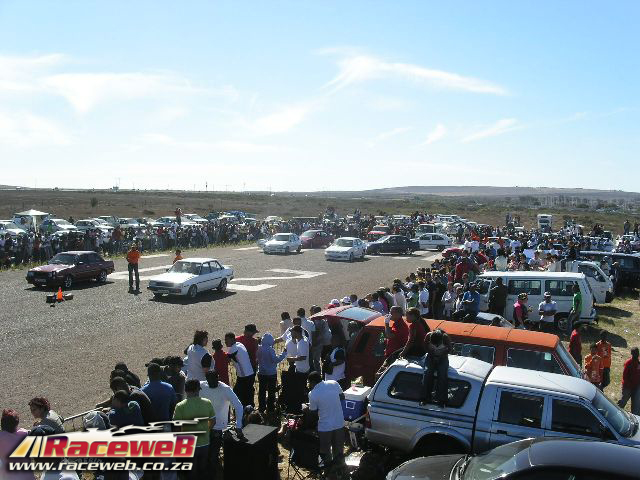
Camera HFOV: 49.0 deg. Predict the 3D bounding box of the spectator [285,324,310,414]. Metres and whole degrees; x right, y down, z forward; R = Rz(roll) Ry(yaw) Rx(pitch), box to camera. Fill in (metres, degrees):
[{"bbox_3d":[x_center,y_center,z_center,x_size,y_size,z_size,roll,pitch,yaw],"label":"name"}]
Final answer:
[{"bbox_3d":[-0.421,2.525,13.755,0.500,1.680,0.380,0,4,3],"label":"spectator"}]

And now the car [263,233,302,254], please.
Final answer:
[{"bbox_3d":[-2.620,0.290,50.900,1.670,1.390,4.200,2,4,18],"label":"car"}]

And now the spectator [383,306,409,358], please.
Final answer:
[{"bbox_3d":[1.297,1.693,12.296,0.650,1.050,0.500,1,4,6],"label":"spectator"}]

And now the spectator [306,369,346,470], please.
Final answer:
[{"bbox_3d":[0.110,3.045,11.870,0.560,1.680,0.500,-3,5,-45],"label":"spectator"}]

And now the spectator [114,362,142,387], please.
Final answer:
[{"bbox_3d":[-2.921,2.693,10.813,0.500,1.640,0.500,2,4,28],"label":"spectator"}]

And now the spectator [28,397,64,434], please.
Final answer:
[{"bbox_3d":[-3.236,2.673,8.354,0.320,1.640,0.480,-1,4,-15],"label":"spectator"}]

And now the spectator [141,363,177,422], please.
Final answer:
[{"bbox_3d":[-2.653,2.819,11.506,0.540,1.720,0.380,-1,4,-22],"label":"spectator"}]

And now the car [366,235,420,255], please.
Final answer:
[{"bbox_3d":[5.329,0.366,51.427,4.100,1.400,1.650,0,4,-5],"label":"car"}]

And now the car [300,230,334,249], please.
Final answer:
[{"bbox_3d":[-0.220,-0.020,56.300,1.660,1.400,4.150,2,4,27],"label":"car"}]

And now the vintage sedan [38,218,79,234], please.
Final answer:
[{"bbox_3d":[-23.700,-1.200,64.000,4.200,1.400,1.660,4,5,42],"label":"vintage sedan"}]

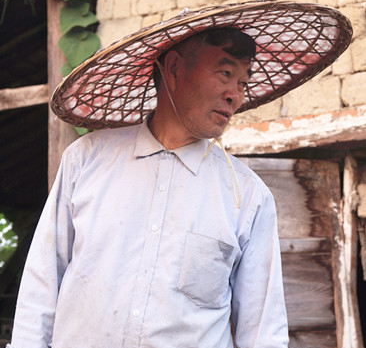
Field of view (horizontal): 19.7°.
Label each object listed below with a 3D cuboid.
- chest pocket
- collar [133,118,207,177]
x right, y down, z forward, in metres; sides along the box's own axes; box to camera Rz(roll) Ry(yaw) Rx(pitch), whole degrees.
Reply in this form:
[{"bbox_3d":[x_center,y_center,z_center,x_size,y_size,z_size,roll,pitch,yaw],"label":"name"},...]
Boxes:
[{"bbox_3d":[0.044,0.182,1.990,0.112,0.132,0.025,12,-9,-22],"label":"chest pocket"},{"bbox_3d":[-0.021,-0.056,2.060,0.145,0.100,0.140,10,-5,-2],"label":"collar"}]

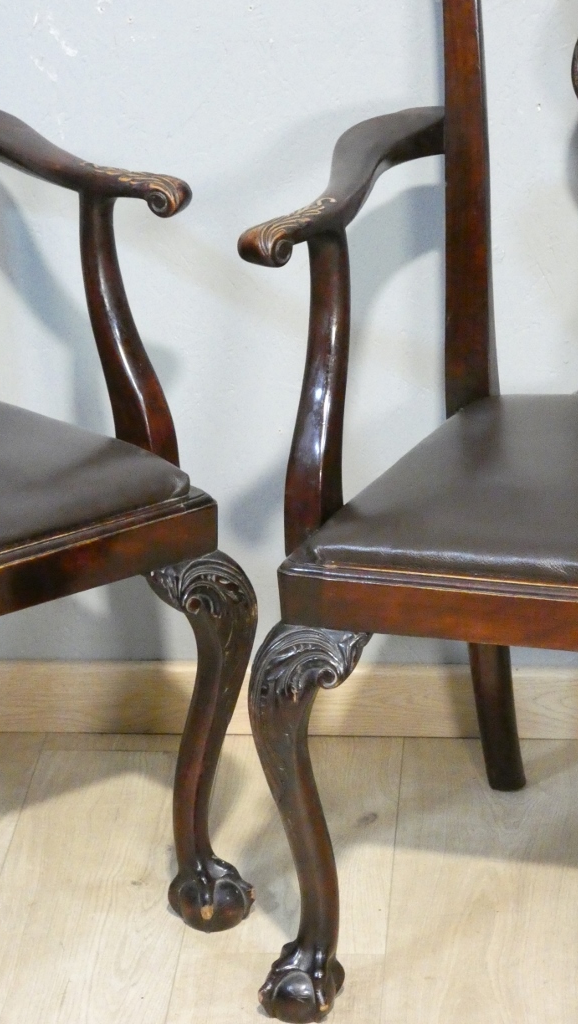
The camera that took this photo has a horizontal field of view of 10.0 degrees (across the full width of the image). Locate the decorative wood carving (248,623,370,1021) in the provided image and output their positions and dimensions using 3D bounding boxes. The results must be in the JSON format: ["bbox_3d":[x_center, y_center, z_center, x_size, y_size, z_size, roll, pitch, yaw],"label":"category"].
[{"bbox_3d":[0.027,0.278,3.048,0.112,0.395,0.107,5,22,15],"label":"decorative wood carving"}]

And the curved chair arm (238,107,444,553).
[{"bbox_3d":[0.047,-0.180,3.149,0.107,0.305,0.466,5,22,15],"label":"curved chair arm"}]

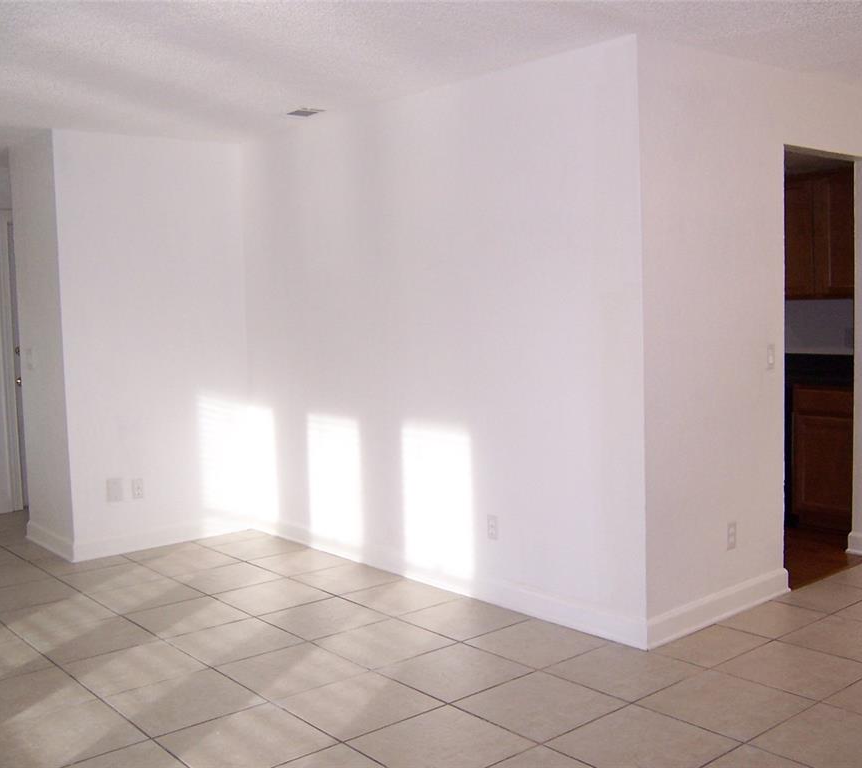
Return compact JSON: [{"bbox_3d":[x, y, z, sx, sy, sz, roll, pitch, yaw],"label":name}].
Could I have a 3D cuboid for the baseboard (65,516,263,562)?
[{"bbox_3d":[-1.605,0.922,5.963,1.190,0.122,0.024,-5,6,-40],"label":"baseboard"}]

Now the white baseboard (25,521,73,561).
[{"bbox_3d":[-2.307,0.942,5.915,0.024,0.122,0.879,-5,6,-39],"label":"white baseboard"}]

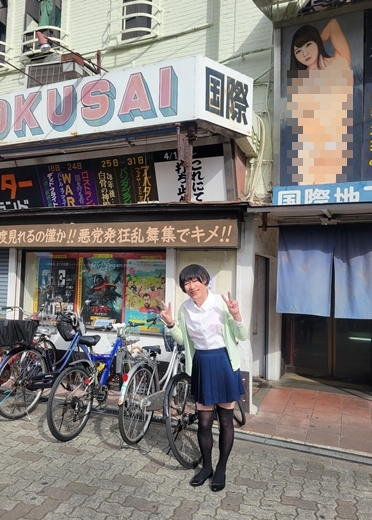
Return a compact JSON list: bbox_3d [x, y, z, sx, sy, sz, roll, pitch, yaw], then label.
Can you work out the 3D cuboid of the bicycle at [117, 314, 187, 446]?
[{"bbox_3d":[-0.200,1.095,3.750,0.570,1.060,1.770,0,-3,22],"label":"bicycle"}]

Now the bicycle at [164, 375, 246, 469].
[{"bbox_3d":[0.230,1.130,3.500,0.600,1.000,1.750,0,-4,28],"label":"bicycle"}]

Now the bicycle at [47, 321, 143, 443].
[{"bbox_3d":[-0.750,1.120,3.870,0.600,0.990,1.710,0,-3,26],"label":"bicycle"}]

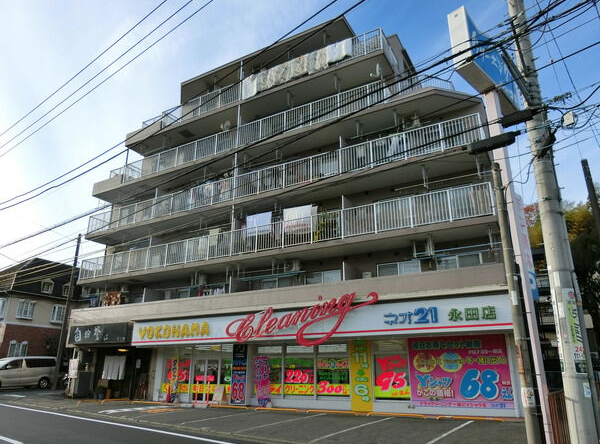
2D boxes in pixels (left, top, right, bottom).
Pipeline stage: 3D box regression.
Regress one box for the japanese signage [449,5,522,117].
[{"bbox_3d":[4.610,-3.897,10.778,2.706,1.580,0.400,17,-25,-42],"label":"japanese signage"}]

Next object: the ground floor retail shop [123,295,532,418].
[{"bbox_3d":[-0.455,5.613,17.767,17.150,3.800,2.000,-11,-21,28],"label":"ground floor retail shop"}]

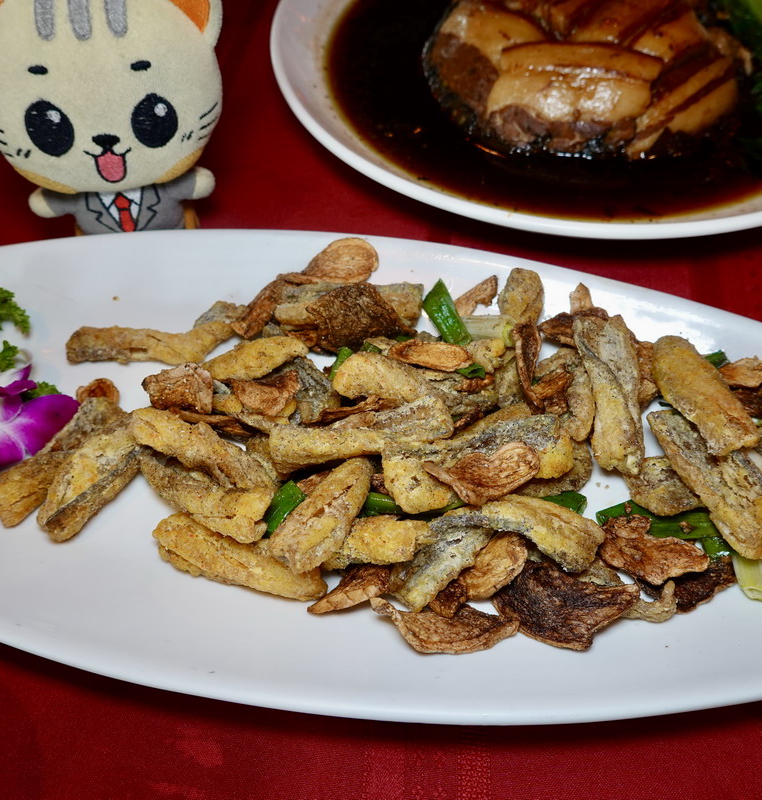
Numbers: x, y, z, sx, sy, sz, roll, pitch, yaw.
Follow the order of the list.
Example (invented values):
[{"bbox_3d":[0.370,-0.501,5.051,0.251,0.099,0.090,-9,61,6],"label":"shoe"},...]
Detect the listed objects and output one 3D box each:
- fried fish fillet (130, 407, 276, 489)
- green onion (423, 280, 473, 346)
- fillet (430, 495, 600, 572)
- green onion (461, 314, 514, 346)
[{"bbox_3d":[-0.065,0.017,0.286,0.058,0.013,0.015,23,60,20],"label":"fried fish fillet"},{"bbox_3d":[0.027,-0.034,0.322,0.011,0.011,0.030,-25,56,-12],"label":"green onion"},{"bbox_3d":[0.044,0.043,0.257,0.051,0.016,0.018,7,56,7],"label":"fillet"},{"bbox_3d":[0.041,-0.027,0.312,0.020,0.009,0.009,3,55,7],"label":"green onion"}]

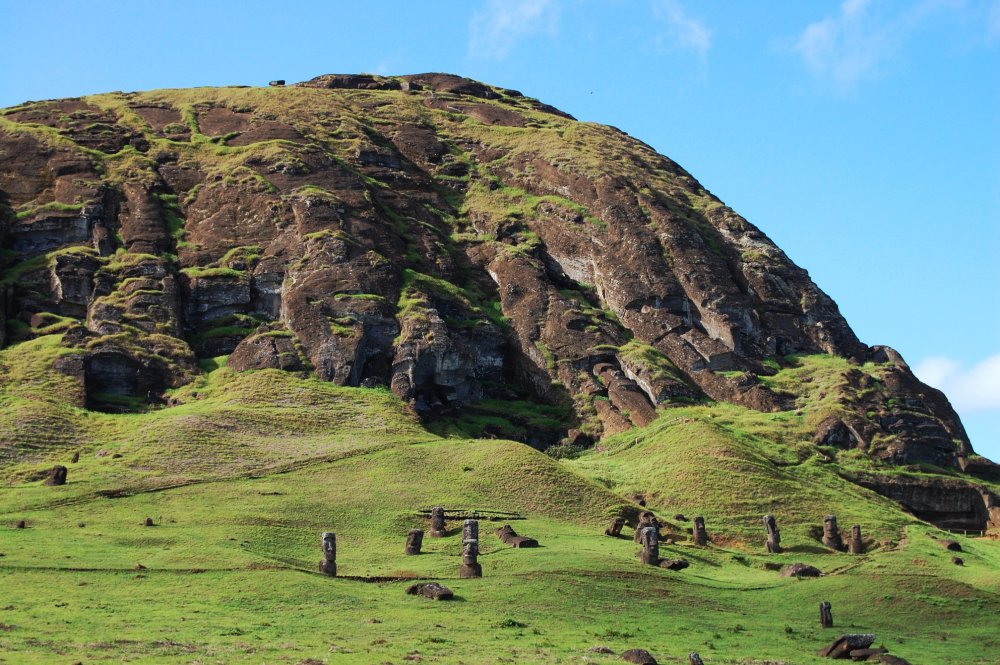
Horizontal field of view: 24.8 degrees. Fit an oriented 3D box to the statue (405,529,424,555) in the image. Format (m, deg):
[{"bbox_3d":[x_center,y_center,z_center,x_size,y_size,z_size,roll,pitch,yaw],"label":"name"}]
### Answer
[{"bbox_3d":[-11.383,27.860,303.000,2.000,3.400,1.600,10,-7,9],"label":"statue"}]

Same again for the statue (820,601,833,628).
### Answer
[{"bbox_3d":[34.511,29.765,240.000,1.150,2.800,1.050,4,-10,-40],"label":"statue"}]

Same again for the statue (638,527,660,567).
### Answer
[{"bbox_3d":[15.621,22.338,237.000,1.830,4.100,1.600,3,-8,-18],"label":"statue"}]

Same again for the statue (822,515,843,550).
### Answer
[{"bbox_3d":[45.584,27.487,312.000,2.500,4.900,1.800,-3,-7,0],"label":"statue"}]

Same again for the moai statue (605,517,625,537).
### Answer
[{"bbox_3d":[16.034,27.108,318.000,1.800,2.700,1.500,24,-7,-11],"label":"moai statue"}]

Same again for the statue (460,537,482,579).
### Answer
[{"bbox_3d":[-2.943,23.337,235.000,2.060,4.170,1.700,-2,-8,11],"label":"statue"}]

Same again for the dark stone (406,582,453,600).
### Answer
[{"bbox_3d":[-8.209,30.159,265.000,4.900,1.700,2.500,-3,-8,25],"label":"dark stone"}]

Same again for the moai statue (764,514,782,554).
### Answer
[{"bbox_3d":[37.015,27.237,308.000,1.800,4.900,1.600,1,-11,-45],"label":"moai statue"}]

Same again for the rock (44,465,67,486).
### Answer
[{"bbox_3d":[-55.509,17.939,285.000,2.000,2.720,2.130,-8,-11,43],"label":"rock"}]

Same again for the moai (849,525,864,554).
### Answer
[{"bbox_3d":[48.840,28.344,312.000,1.800,4.000,1.500,1,-8,-10],"label":"moai"}]

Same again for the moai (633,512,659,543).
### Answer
[{"bbox_3d":[16.093,21.421,250.000,2.350,3.770,2.000,3,-9,-21],"label":"moai"}]

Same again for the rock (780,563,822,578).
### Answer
[{"bbox_3d":[30.206,23.844,228.000,4.210,1.620,2.800,-1,-8,8],"label":"rock"}]

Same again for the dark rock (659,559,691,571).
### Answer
[{"bbox_3d":[18.249,24.288,238.000,3.350,1.320,2.000,-1,-8,4],"label":"dark rock"}]

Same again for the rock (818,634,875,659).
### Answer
[{"bbox_3d":[26.644,24.145,175.000,4.310,1.860,2.600,-1,-8,9],"label":"rock"}]

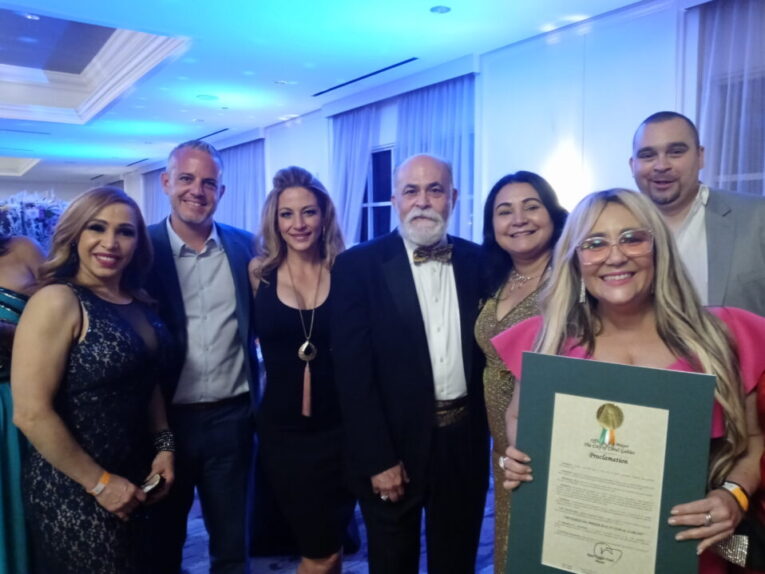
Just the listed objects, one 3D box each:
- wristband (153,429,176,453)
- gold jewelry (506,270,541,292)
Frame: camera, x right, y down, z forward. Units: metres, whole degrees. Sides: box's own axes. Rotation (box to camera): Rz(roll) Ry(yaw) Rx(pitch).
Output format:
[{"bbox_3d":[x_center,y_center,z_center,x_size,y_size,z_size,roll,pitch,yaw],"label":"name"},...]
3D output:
[{"bbox_3d":[-0.538,0.380,1.530,0.058,0.050,0.060,-5,-12,-11],"label":"wristband"},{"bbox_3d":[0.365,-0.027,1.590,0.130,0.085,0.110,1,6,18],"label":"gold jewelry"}]

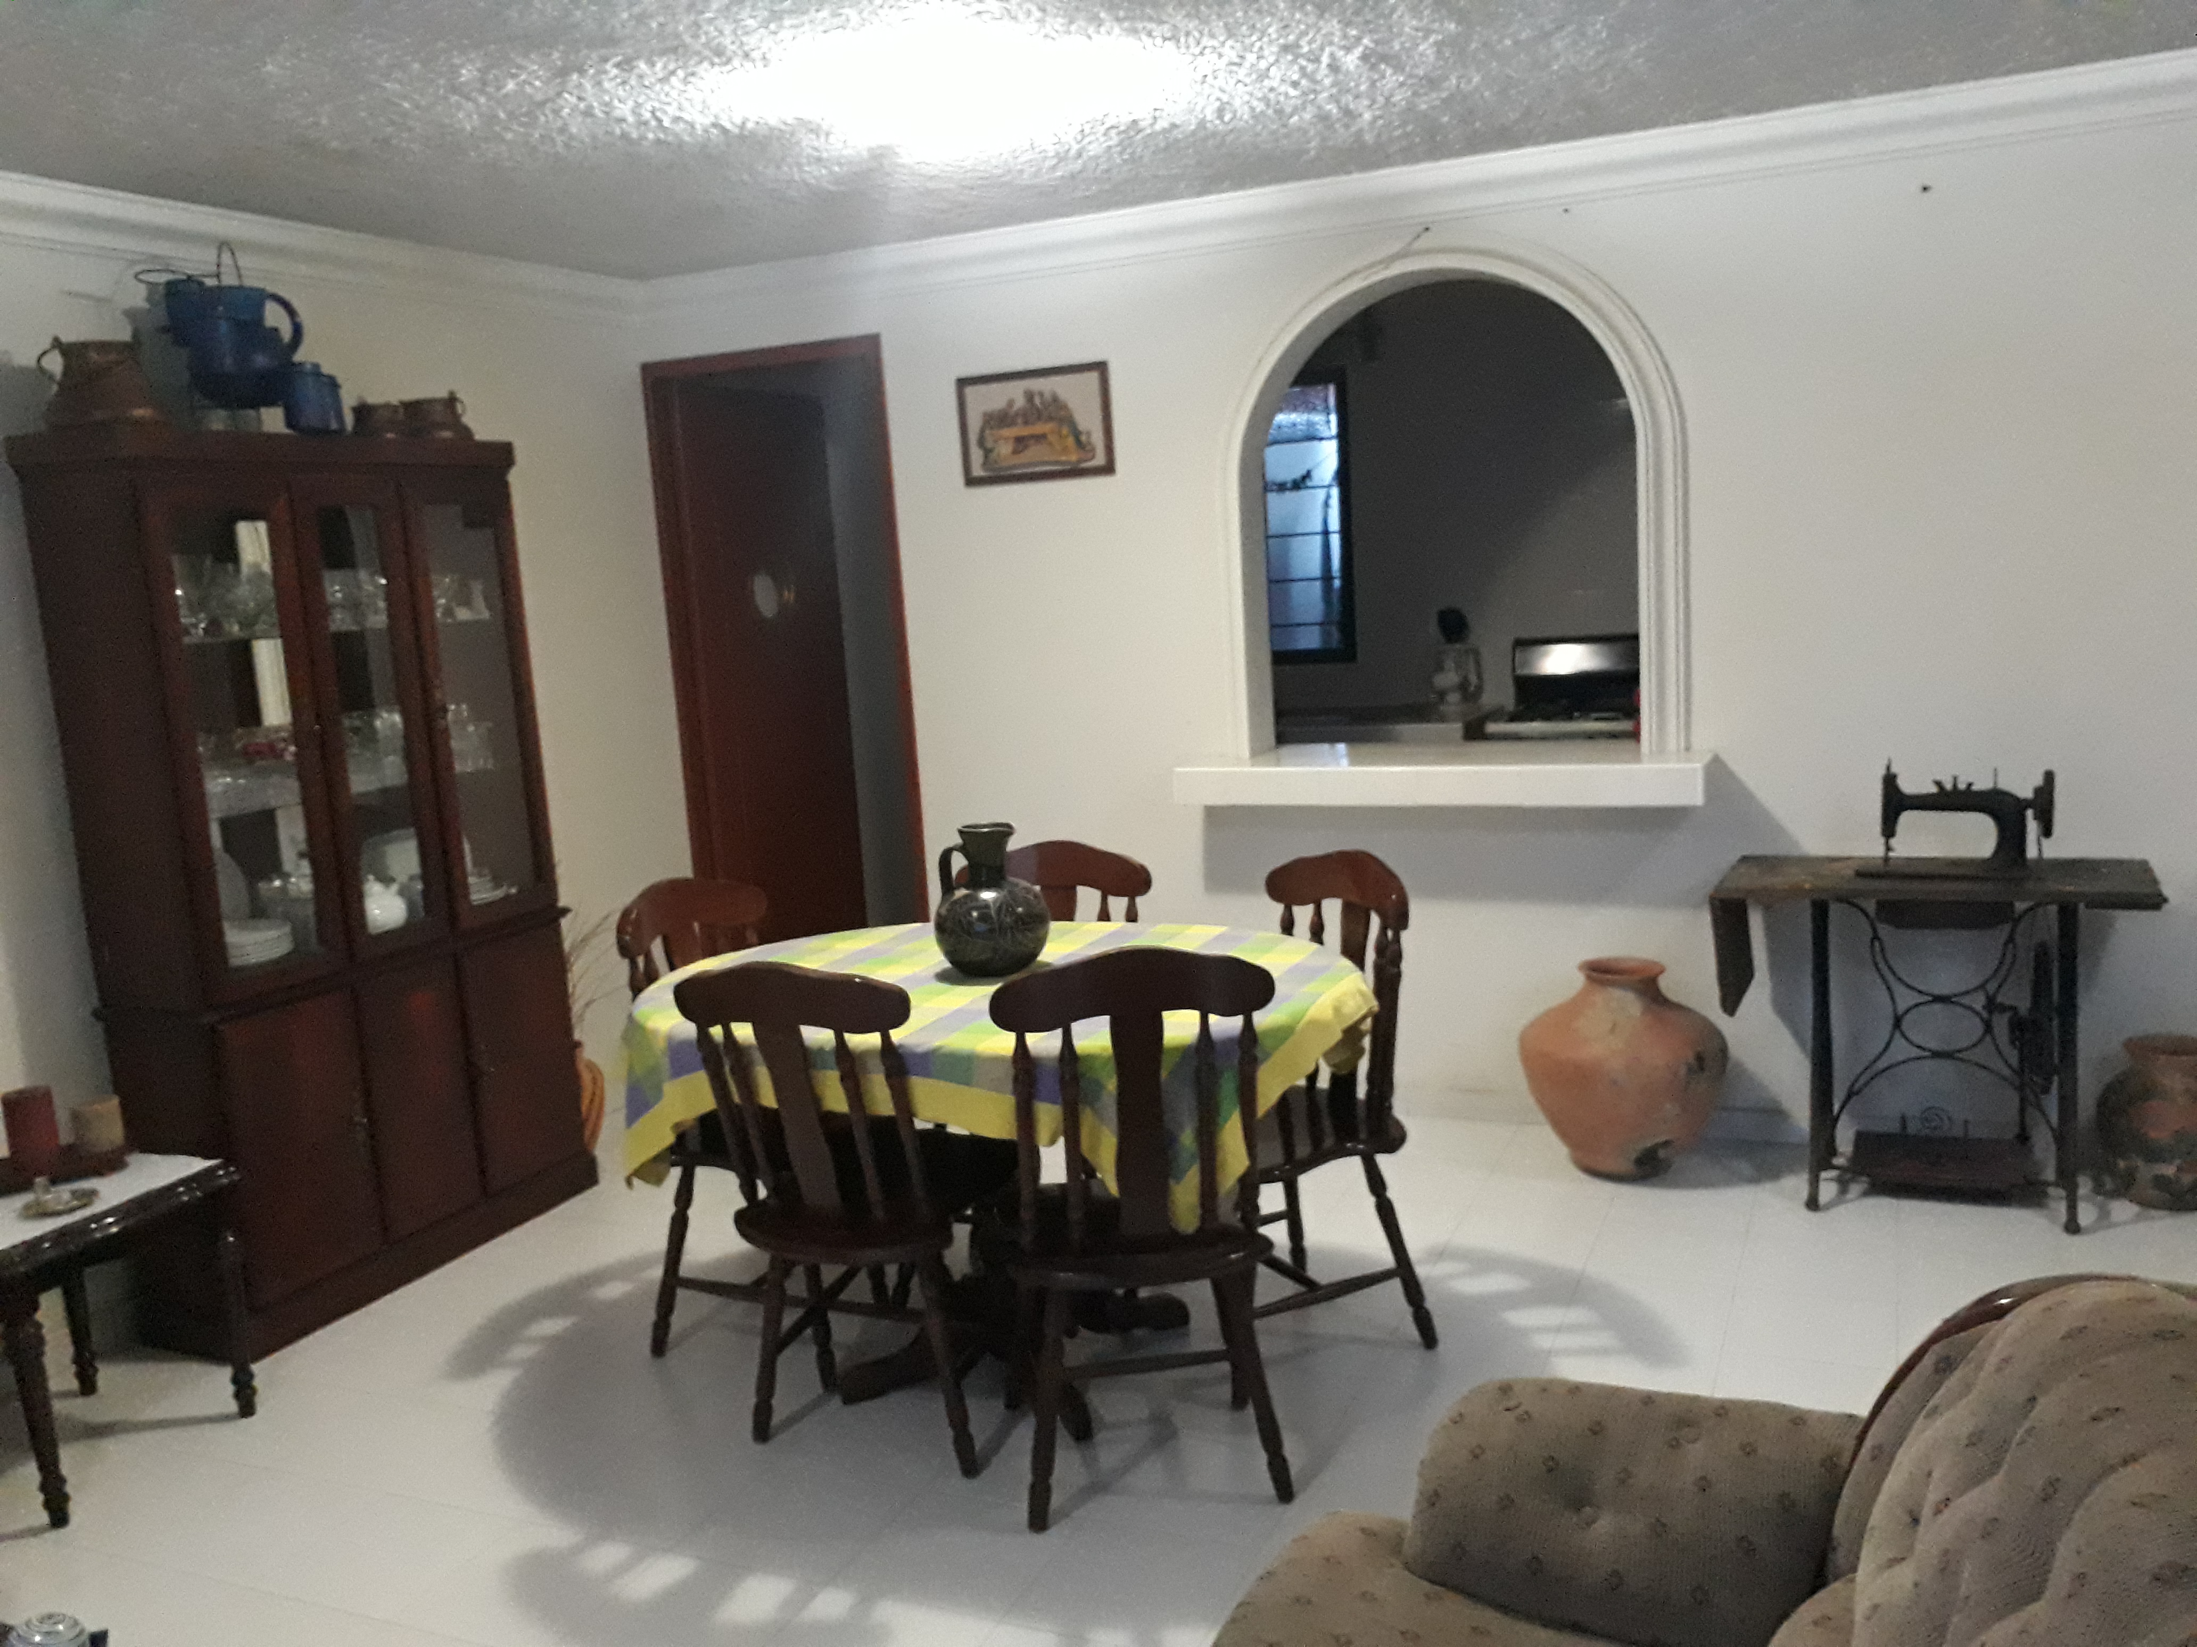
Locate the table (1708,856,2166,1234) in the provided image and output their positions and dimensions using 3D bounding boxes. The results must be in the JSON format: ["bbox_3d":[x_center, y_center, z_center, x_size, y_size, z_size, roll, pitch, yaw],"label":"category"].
[{"bbox_3d":[1.866,0.483,3.861,0.865,0.745,0.450,0,10,24],"label":"table"}]

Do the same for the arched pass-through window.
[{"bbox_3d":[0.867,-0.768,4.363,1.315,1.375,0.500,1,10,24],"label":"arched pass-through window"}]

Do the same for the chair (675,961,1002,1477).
[{"bbox_3d":[-0.398,0.643,3.188,0.470,0.975,0.490,1,15,25],"label":"chair"}]

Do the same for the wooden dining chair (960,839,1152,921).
[{"bbox_3d":[-0.143,0.535,3.670,0.460,0.955,0.480,0,10,21],"label":"wooden dining chair"}]

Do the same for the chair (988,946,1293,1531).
[{"bbox_3d":[0.058,0.652,3.014,0.470,0.975,0.490,-5,9,-7],"label":"chair"}]

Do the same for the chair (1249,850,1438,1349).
[{"bbox_3d":[0.336,0.554,3.362,0.480,0.955,0.460,-9,11,-30],"label":"chair"}]

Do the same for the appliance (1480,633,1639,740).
[{"bbox_3d":[1.870,-0.100,6.408,0.700,1.160,0.630,1,10,24],"label":"appliance"}]

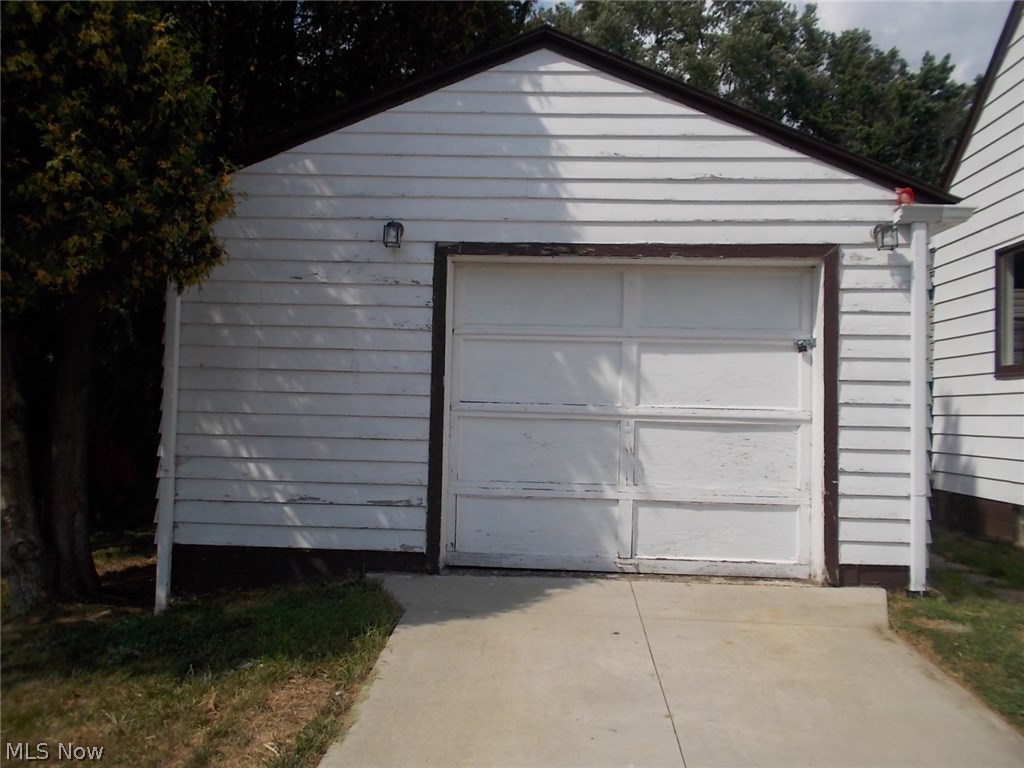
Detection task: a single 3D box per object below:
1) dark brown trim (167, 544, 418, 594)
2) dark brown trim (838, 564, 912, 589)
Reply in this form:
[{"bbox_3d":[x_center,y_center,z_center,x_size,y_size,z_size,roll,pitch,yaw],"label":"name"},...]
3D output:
[{"bbox_3d":[-1.409,1.240,5.693,1.712,0.313,0.070,1,-3,3],"label":"dark brown trim"},{"bbox_3d":[2.319,1.235,5.505,0.462,0.158,0.060,1,-3,3],"label":"dark brown trim"}]

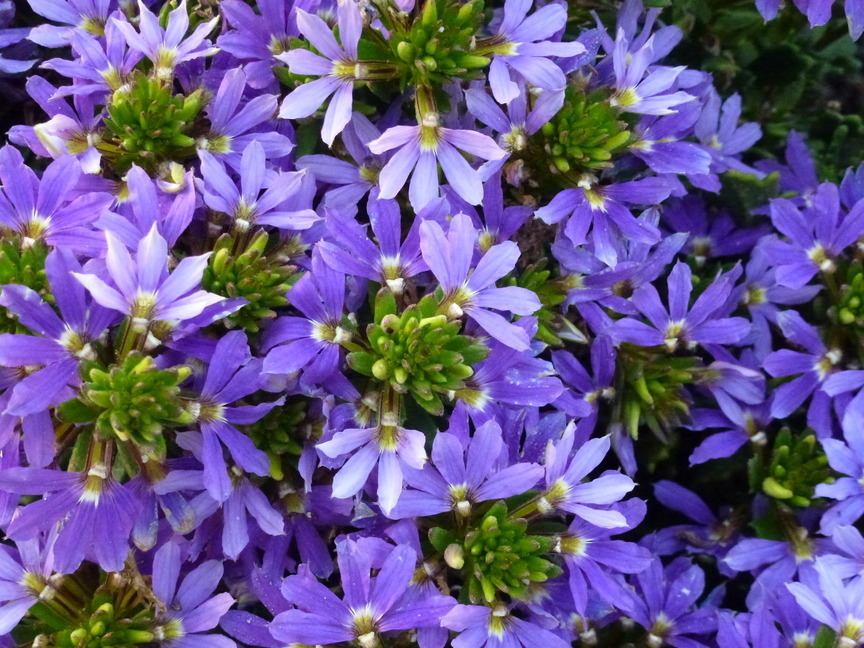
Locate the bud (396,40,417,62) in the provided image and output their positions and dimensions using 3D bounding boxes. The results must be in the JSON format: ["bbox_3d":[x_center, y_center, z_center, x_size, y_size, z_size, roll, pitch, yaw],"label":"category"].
[{"bbox_3d":[-0.005,-0.057,0.310,0.004,0.005,0.004,-7,40,6],"label":"bud"}]

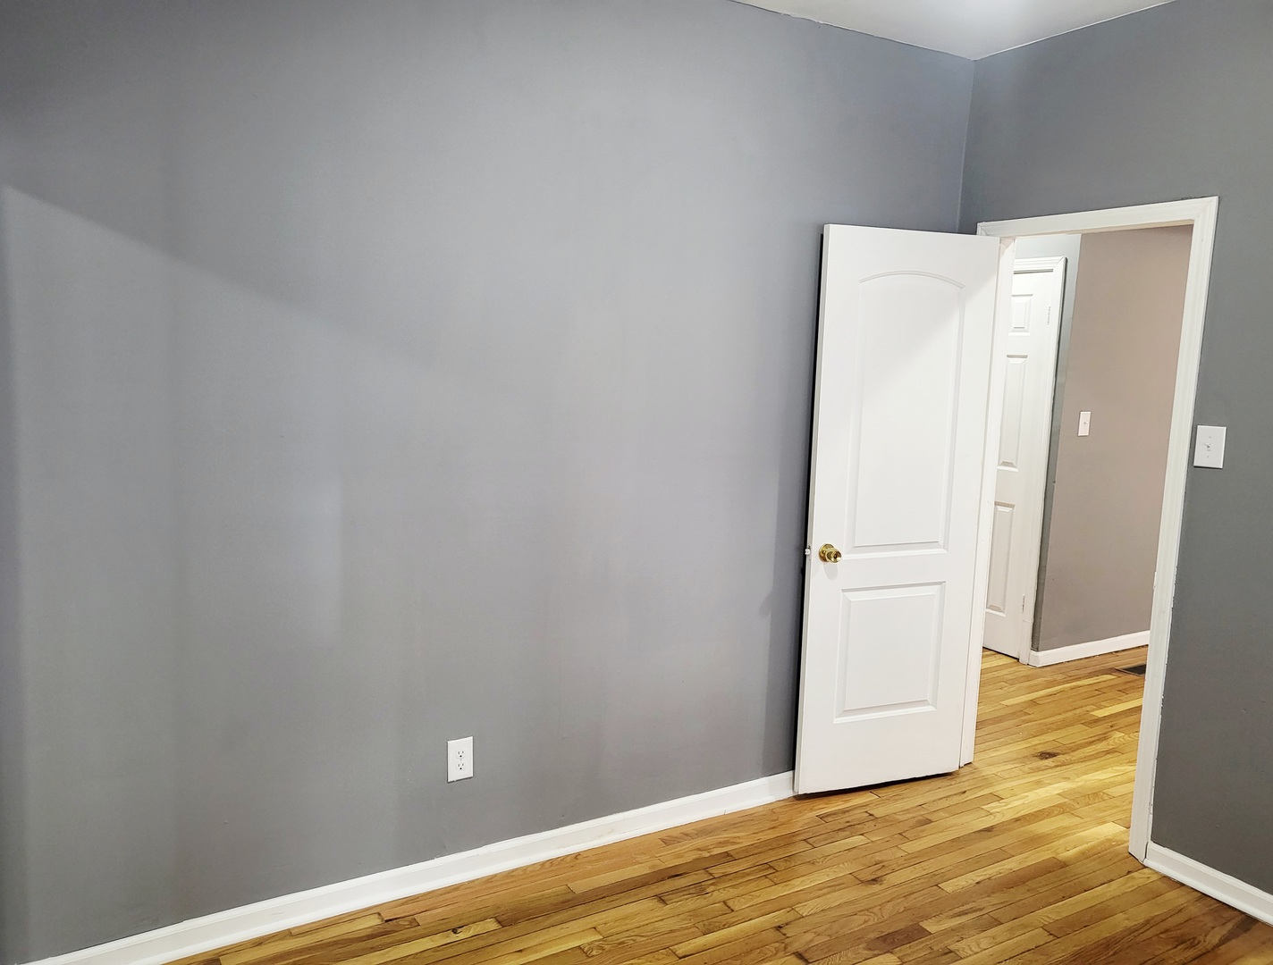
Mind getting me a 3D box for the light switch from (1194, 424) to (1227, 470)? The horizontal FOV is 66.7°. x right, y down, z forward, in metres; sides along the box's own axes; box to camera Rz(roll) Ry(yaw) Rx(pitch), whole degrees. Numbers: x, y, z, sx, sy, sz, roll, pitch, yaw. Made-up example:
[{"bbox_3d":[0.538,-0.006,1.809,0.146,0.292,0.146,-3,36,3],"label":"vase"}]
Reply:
[{"bbox_3d":[1.725,-0.107,2.908,0.014,0.122,0.082,-3,9,-31],"label":"light switch"}]

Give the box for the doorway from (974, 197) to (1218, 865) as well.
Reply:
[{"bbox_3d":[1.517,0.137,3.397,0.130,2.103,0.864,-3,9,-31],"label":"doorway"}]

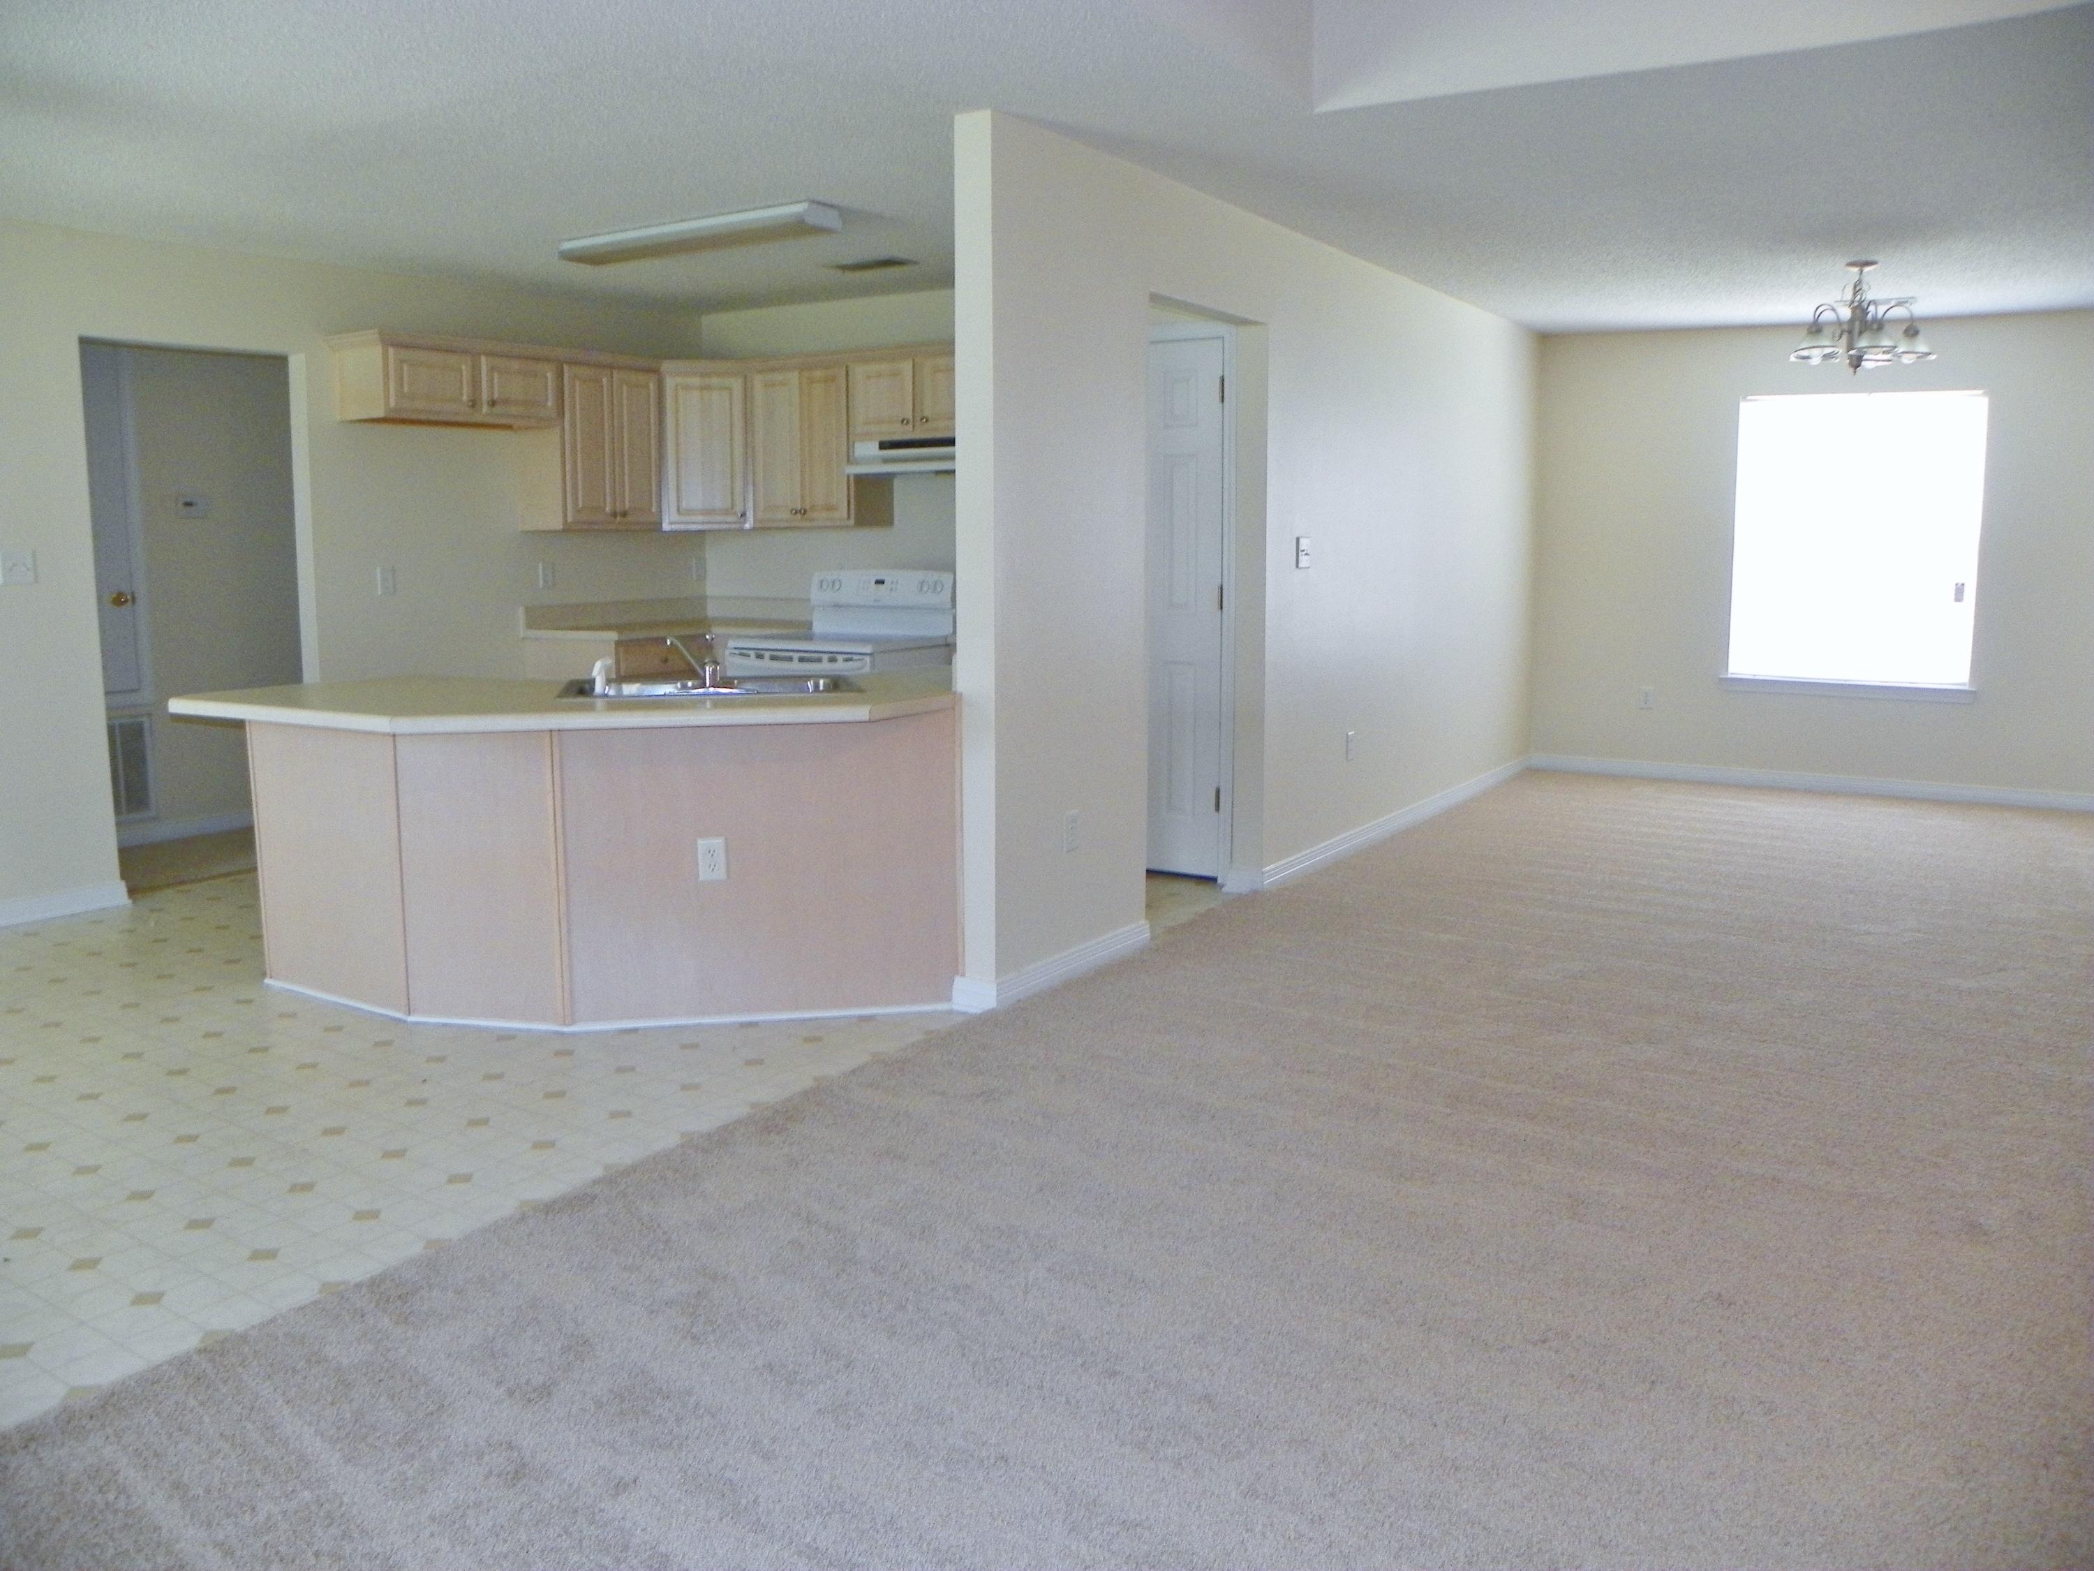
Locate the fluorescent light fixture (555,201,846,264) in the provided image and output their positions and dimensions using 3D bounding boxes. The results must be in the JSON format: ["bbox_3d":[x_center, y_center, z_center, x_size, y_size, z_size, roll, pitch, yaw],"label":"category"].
[{"bbox_3d":[-1.230,-1.962,5.638,1.200,0.075,0.240,5,10,32],"label":"fluorescent light fixture"}]

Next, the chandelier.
[{"bbox_3d":[3.281,-1.874,6.321,0.540,0.440,0.540,5,10,32],"label":"chandelier"}]

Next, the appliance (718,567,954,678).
[{"bbox_3d":[-0.838,-0.282,6.476,0.765,1.175,0.670,4,10,28],"label":"appliance"}]

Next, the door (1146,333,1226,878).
[{"bbox_3d":[0.386,-0.665,6.046,0.650,2.030,0.040,5,10,32],"label":"door"}]

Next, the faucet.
[{"bbox_3d":[-0.932,-0.334,4.193,0.075,0.145,0.255,-6,11,-33],"label":"faucet"}]

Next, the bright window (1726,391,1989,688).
[{"bbox_3d":[4.131,-1.257,8.051,1.140,1.470,0.100,5,10,32],"label":"bright window"}]

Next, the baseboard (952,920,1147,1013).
[{"bbox_3d":[0.036,0.523,4.829,0.145,0.085,0.920,5,10,32],"label":"baseboard"}]

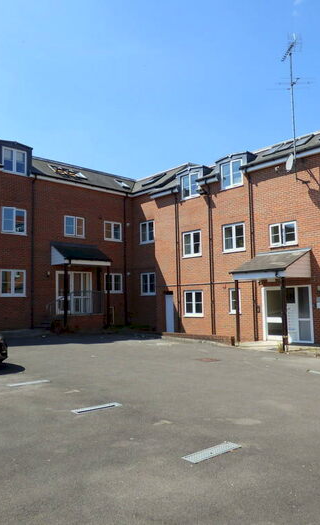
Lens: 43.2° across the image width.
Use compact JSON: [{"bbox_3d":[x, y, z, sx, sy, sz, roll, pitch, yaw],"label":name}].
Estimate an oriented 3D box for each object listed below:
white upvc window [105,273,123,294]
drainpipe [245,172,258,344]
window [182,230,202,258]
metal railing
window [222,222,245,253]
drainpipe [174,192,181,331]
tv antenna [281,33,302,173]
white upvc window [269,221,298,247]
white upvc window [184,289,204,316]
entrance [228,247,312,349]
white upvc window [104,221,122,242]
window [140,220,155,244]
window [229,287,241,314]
[{"bbox_3d":[-2.387,1.096,20.874,1.140,1.010,0.110,4,-8,-42],"label":"white upvc window"},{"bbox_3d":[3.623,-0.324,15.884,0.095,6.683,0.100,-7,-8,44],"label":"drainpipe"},{"bbox_3d":[1.444,-0.824,18.241,1.097,1.176,0.120,-7,-8,44],"label":"window"},{"bbox_3d":[-4.014,1.900,18.483,2.980,1.100,1.100,4,-8,-42],"label":"metal railing"},{"bbox_3d":[3.074,-0.990,16.636,1.065,1.147,0.100,-6,-8,42],"label":"window"},{"bbox_3d":[0.791,-0.093,18.448,0.090,6.380,0.120,-6,-8,43],"label":"drainpipe"},{"bbox_3d":[4.886,-5.640,14.830,0.650,4.850,1.300,0,-6,-7],"label":"tv antenna"},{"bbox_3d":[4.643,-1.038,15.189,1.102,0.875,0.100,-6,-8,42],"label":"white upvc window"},{"bbox_3d":[1.496,1.840,17.971,1.097,1.184,0.120,-7,-8,44],"label":"white upvc window"},{"bbox_3d":[3.971,1.257,14.264,2.260,3.420,1.800,-6,-8,43],"label":"entrance"},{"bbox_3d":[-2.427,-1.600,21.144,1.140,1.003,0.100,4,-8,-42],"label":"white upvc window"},{"bbox_3d":[-0.634,-1.535,20.926,1.012,1.148,0.100,-6,-8,42],"label":"window"},{"bbox_3d":[3.060,1.585,16.451,0.557,1.063,0.120,-7,-8,44],"label":"window"}]

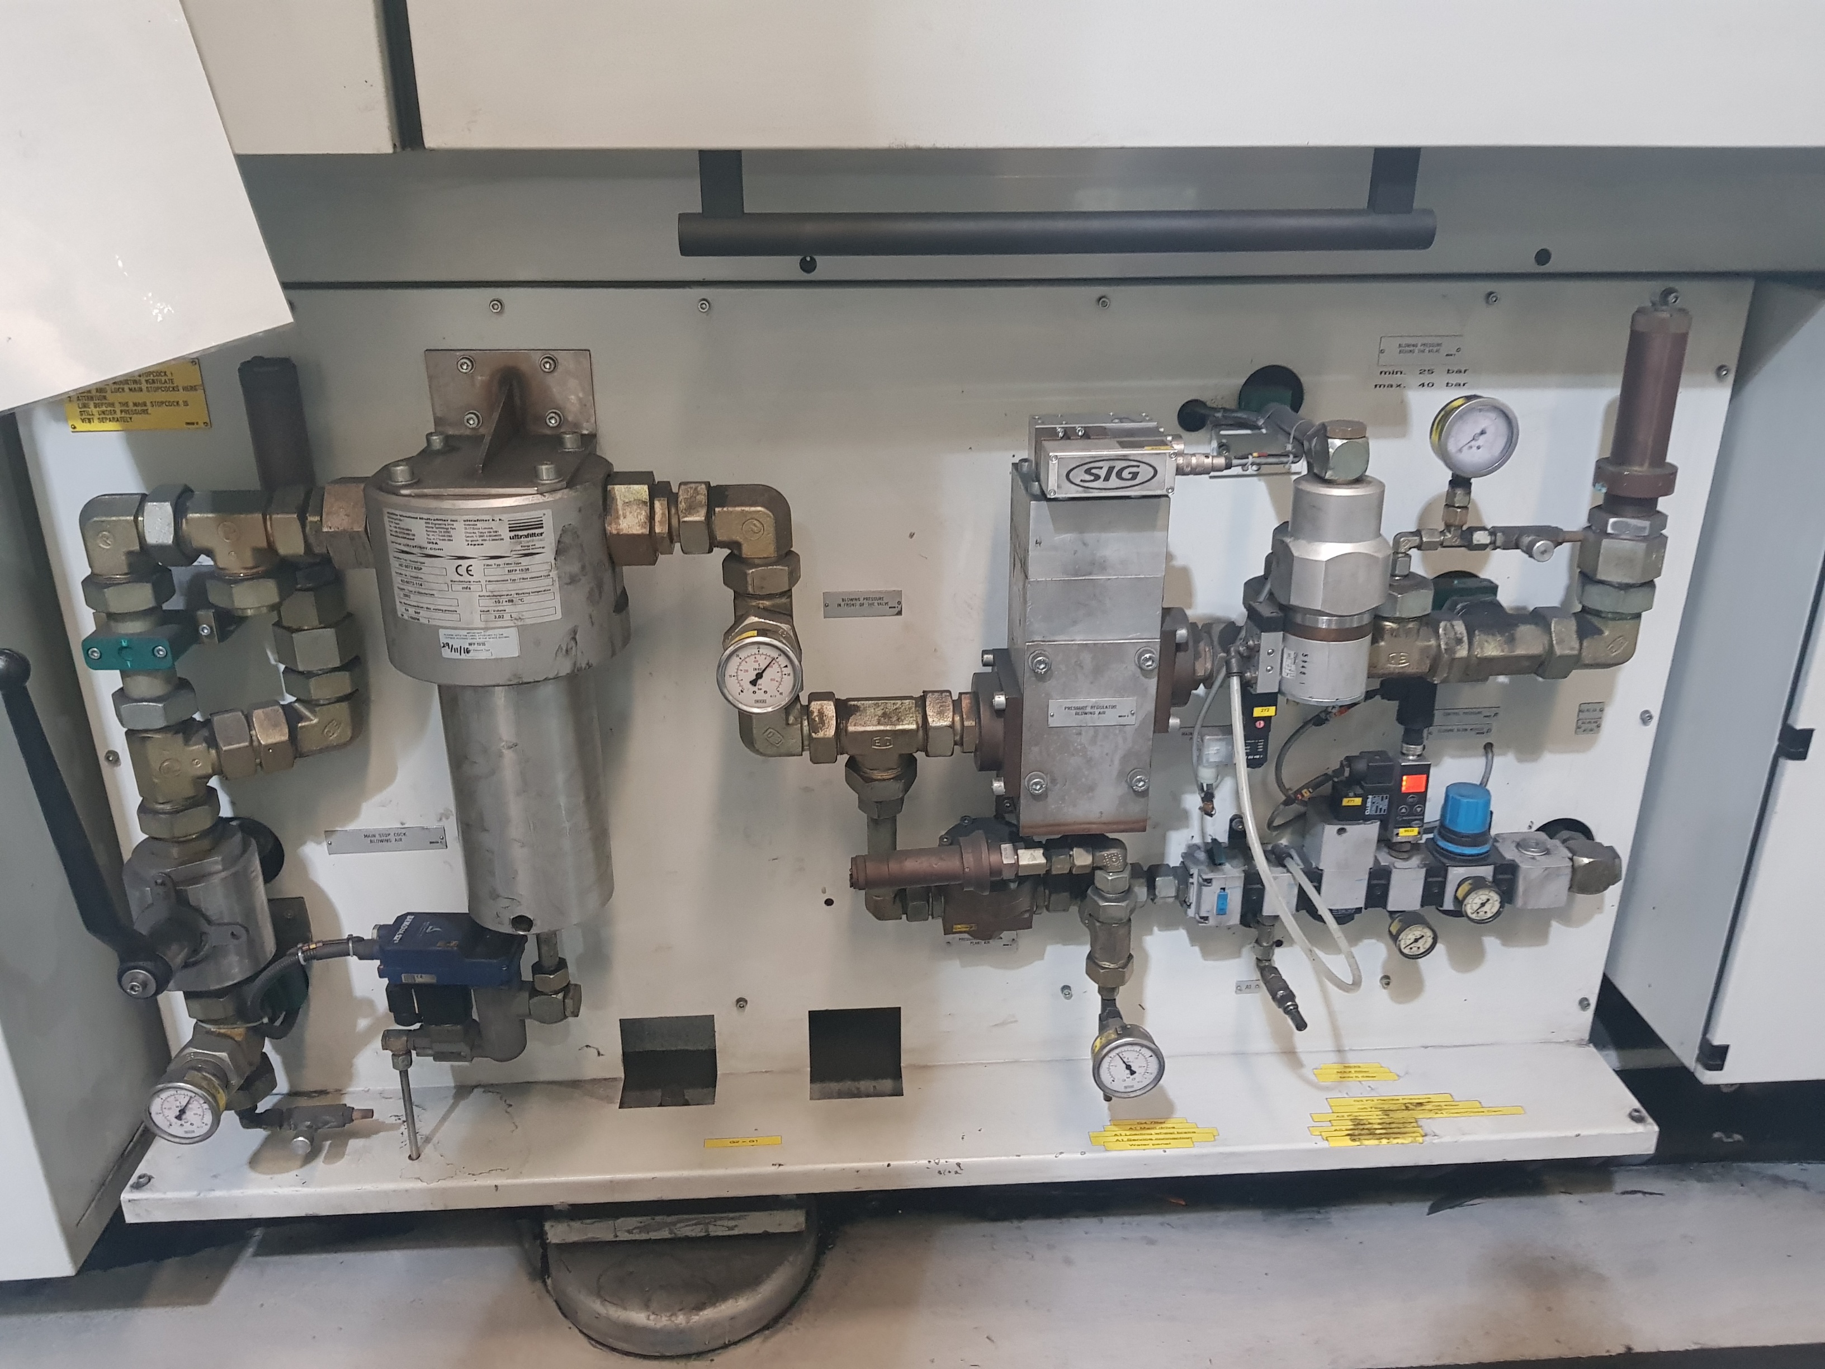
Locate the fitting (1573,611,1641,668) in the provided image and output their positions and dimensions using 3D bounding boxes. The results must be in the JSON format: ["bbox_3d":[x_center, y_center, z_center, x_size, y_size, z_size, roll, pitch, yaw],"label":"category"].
[{"bbox_3d":[0.616,-0.045,1.235,0.056,0.053,0.050,-1,22,-3],"label":"fitting"}]

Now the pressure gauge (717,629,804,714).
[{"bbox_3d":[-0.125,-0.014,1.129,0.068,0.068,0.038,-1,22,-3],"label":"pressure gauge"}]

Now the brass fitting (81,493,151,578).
[{"bbox_3d":[-0.644,-0.122,1.106,0.054,0.057,0.047,-1,22,-3],"label":"brass fitting"}]

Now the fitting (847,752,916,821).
[{"bbox_3d":[-0.029,0.090,1.262,0.067,0.054,0.063,-1,22,-3],"label":"fitting"}]

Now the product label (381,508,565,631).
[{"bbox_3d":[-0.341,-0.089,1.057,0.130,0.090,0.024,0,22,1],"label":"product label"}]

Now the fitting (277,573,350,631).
[{"bbox_3d":[-0.526,-0.071,1.202,0.057,0.035,0.053,-1,22,-3],"label":"fitting"}]

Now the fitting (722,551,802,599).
[{"bbox_3d":[-0.131,-0.095,1.182,0.067,0.030,0.063,-1,22,-3],"label":"fitting"}]

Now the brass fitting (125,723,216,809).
[{"bbox_3d":[-0.642,0.061,1.196,0.070,0.067,0.052,-17,27,-35],"label":"brass fitting"}]

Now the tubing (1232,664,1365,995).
[{"bbox_3d":[0.334,0.119,1.230,0.105,0.262,0.200,-1,21,-3],"label":"tubing"}]

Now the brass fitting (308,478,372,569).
[{"bbox_3d":[-0.456,-0.131,1.121,0.046,0.070,0.070,-1,21,-3],"label":"brass fitting"}]

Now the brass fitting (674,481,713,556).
[{"bbox_3d":[-0.184,-0.141,1.161,0.029,0.064,0.064,-1,22,-3],"label":"brass fitting"}]

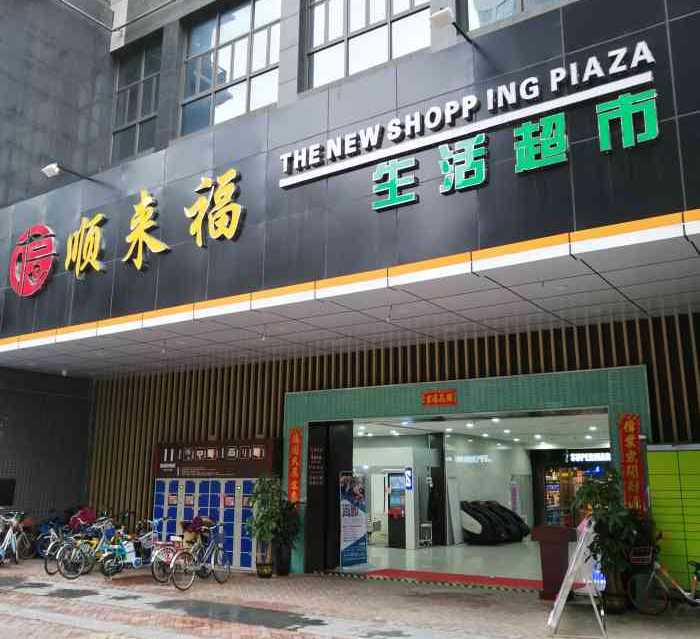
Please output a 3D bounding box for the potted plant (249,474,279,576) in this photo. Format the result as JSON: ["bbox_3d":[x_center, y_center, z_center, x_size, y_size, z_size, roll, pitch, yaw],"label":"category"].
[{"bbox_3d":[-1.650,3.984,14.042,0.600,1.828,0.580,0,-12,0],"label":"potted plant"}]

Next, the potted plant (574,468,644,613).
[{"bbox_3d":[3.768,3.139,10.488,0.950,1.973,0.920,-8,-14,33],"label":"potted plant"}]

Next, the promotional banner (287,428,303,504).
[{"bbox_3d":[-1.106,2.941,14.652,0.320,1.480,0.030,-8,-14,33],"label":"promotional banner"}]

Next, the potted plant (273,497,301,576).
[{"bbox_3d":[-1.239,4.215,14.202,0.540,1.441,0.530,0,-12,0],"label":"potted plant"}]

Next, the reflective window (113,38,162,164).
[{"bbox_3d":[-5.917,-6.127,20.550,2.250,3.300,0.150,-8,-14,33],"label":"reflective window"}]

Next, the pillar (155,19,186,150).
[{"bbox_3d":[-4.637,-6.264,19.394,0.620,3.520,0.500,-8,-14,33],"label":"pillar"}]

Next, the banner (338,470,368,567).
[{"bbox_3d":[0.105,4.101,14.833,0.820,1.923,0.100,9,-15,-37],"label":"banner"}]

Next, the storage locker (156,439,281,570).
[{"bbox_3d":[-2.817,3.916,15.632,3.440,2.630,0.470,-8,-14,33],"label":"storage locker"}]

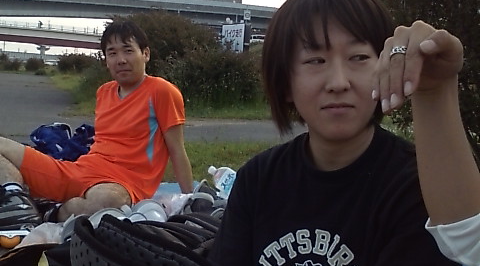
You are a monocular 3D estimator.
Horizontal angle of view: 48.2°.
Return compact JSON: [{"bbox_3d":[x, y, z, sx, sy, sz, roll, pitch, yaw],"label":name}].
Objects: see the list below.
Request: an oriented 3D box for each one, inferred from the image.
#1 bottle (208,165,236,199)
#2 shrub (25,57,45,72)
[{"bbox_3d":[-0.007,0.241,2.390,0.310,0.105,0.098,32,0,15],"label":"bottle"},{"bbox_3d":[-12.438,-4.146,32.500,1.200,0.830,1.100,0,7,-21],"label":"shrub"}]

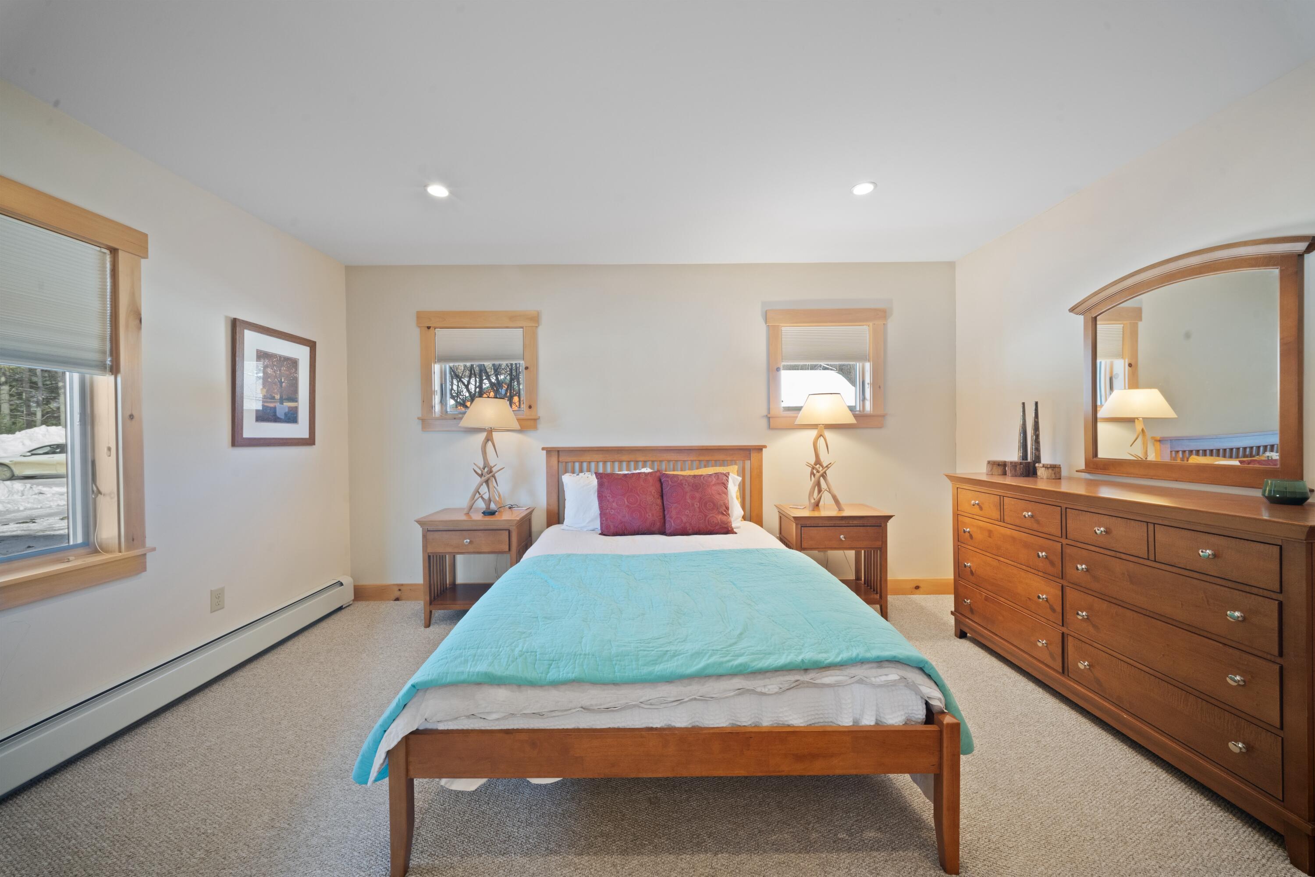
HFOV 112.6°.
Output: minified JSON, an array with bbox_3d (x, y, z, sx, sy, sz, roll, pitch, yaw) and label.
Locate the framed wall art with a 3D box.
[{"bbox_3d":[-2.240,-0.293,2.587,0.030,0.680,0.575,0,1,0],"label":"framed wall art"}]

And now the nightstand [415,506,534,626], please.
[{"bbox_3d":[-1.187,0.845,2.943,0.625,0.678,0.465,0,1,0],"label":"nightstand"}]

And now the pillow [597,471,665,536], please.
[{"bbox_3d":[-0.175,0.419,2.814,0.430,0.420,0.150,0,-19,0],"label":"pillow"}]

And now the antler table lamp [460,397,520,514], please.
[{"bbox_3d":[-1.120,0.117,2.931,0.415,0.775,0.415,0,1,0],"label":"antler table lamp"}]

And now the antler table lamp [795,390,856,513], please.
[{"bbox_3d":[1.133,0.092,2.942,0.415,0.785,0.415,0,1,0],"label":"antler table lamp"}]

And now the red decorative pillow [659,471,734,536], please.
[{"bbox_3d":[0.251,0.422,2.816,0.450,0.420,0.150,0,-19,0],"label":"red decorative pillow"}]

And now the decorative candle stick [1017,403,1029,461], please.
[{"bbox_3d":[2.056,0.000,2.470,0.062,0.405,0.062,0,1,0],"label":"decorative candle stick"}]

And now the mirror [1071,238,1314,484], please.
[{"bbox_3d":[2.144,-0.292,1.827,0.080,0.920,0.840,0,1,0],"label":"mirror"}]

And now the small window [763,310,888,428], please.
[{"bbox_3d":[1.230,-0.506,3.227,0.870,0.865,0.100,0,1,0],"label":"small window"}]

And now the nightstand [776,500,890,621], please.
[{"bbox_3d":[1.188,0.825,2.979,0.625,0.678,0.460,0,1,0],"label":"nightstand"}]

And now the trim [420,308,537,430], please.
[{"bbox_3d":[-1.297,-0.489,3.215,0.880,0.865,0.100,0,1,0],"label":"trim"}]

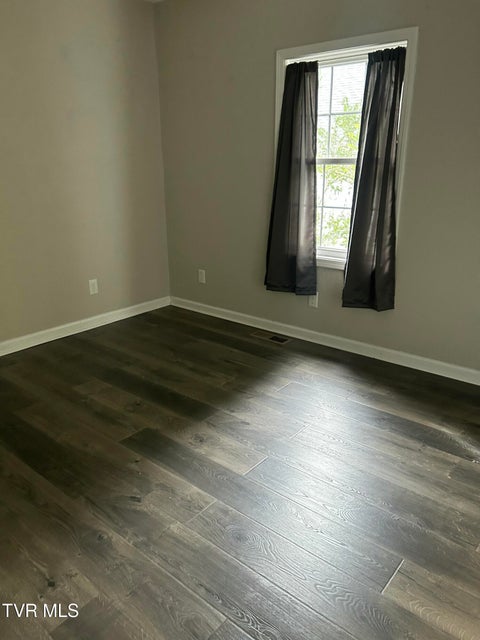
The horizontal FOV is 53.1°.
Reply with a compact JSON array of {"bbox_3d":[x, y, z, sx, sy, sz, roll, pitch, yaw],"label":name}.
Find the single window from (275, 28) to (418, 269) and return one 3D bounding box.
[{"bbox_3d":[0.643,-1.044,3.180,0.957,1.412,0.100,14,23,37],"label":"single window"}]

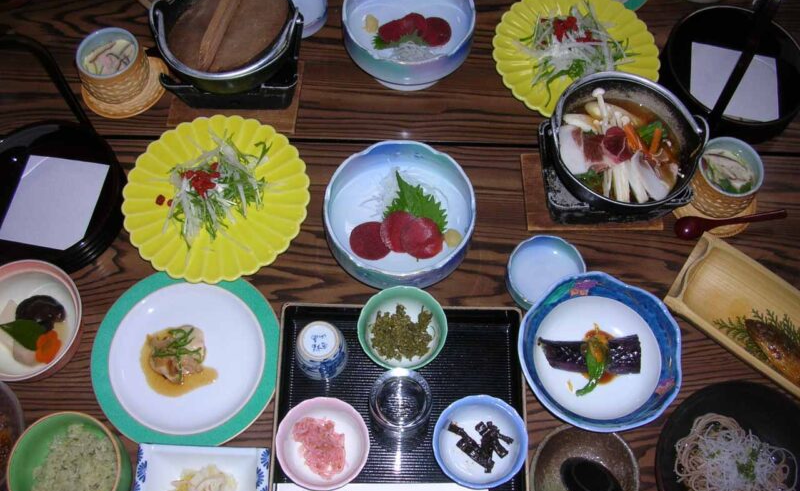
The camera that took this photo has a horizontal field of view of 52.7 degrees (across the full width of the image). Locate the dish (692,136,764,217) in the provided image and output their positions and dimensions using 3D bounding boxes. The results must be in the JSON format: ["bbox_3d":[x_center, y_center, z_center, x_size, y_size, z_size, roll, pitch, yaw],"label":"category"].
[{"bbox_3d":[0.370,-0.076,0.930,0.074,0.061,0.074,0,67,-1],"label":"dish"}]

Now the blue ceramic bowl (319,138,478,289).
[{"bbox_3d":[-0.001,-0.028,0.929,0.168,0.075,0.168,1,64,-1],"label":"blue ceramic bowl"}]

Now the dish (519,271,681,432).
[{"bbox_3d":[0.208,0.116,0.864,0.171,0.043,0.171,0,67,-1],"label":"dish"}]

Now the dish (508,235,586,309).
[{"bbox_3d":[0.167,0.033,0.928,0.088,0.030,0.088,3,64,0],"label":"dish"}]

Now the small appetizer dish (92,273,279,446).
[{"bbox_3d":[-0.227,0.122,0.868,0.194,0.022,0.194,0,67,-1],"label":"small appetizer dish"}]

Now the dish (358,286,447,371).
[{"bbox_3d":[0.003,0.096,0.877,0.094,0.042,0.094,1,64,-1],"label":"dish"}]

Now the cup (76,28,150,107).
[{"bbox_3d":[-0.345,-0.215,0.981,0.074,0.061,0.074,0,67,-1],"label":"cup"}]

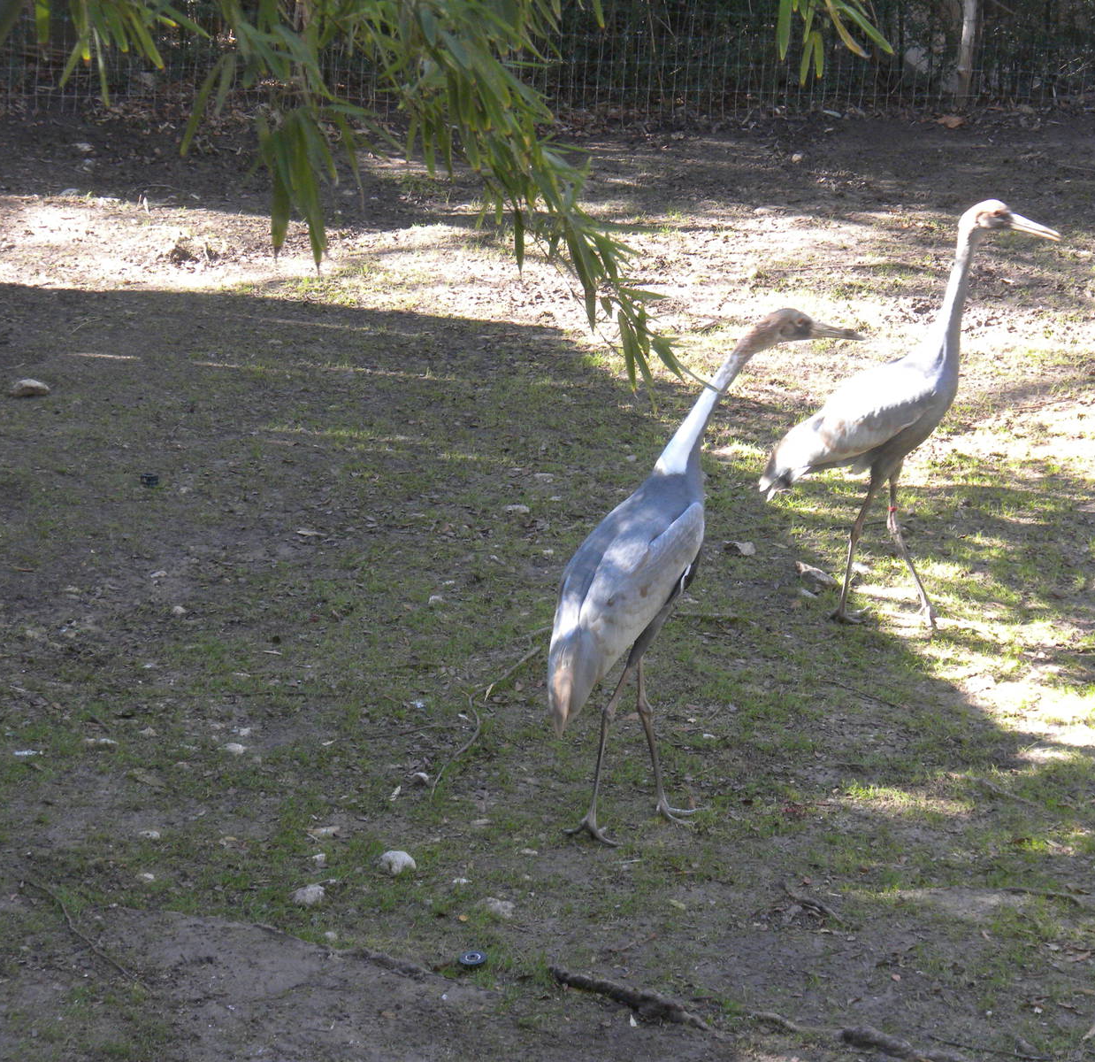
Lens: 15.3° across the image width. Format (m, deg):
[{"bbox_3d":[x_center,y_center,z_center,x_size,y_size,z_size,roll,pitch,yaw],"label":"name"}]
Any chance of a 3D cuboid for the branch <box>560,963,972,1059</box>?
[{"bbox_3d":[0.435,0.963,8.300,0.906,0.050,0.090,8,18,21],"label":"branch"}]

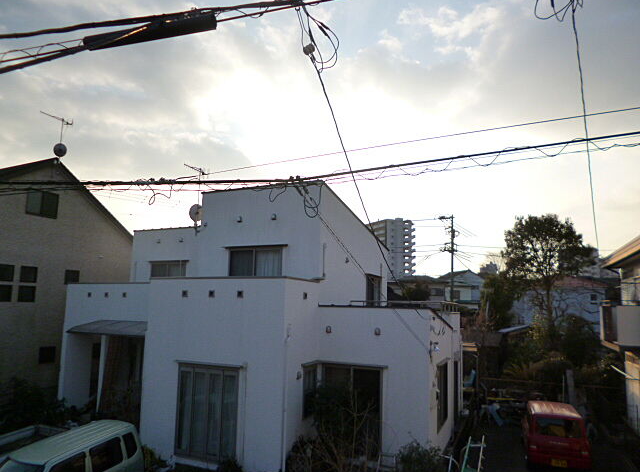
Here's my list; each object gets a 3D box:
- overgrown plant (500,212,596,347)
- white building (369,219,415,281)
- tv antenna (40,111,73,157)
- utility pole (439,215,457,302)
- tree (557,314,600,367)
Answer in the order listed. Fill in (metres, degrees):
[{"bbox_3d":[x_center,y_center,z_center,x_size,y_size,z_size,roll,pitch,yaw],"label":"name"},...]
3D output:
[{"bbox_3d":[12.358,2.879,23.982,4.800,7.900,4.600,-3,-8,27],"label":"overgrown plant"},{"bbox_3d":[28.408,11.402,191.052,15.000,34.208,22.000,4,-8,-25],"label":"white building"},{"bbox_3d":[-9.330,-3.605,15.600,0.550,1.420,1.350,-1,-7,17],"label":"tv antenna"},{"bbox_3d":[13.589,3.888,46.791,1.900,12.331,0.900,1,-7,0],"label":"utility pole"},{"bbox_3d":[11.650,4.927,19.979,2.100,2.800,2.000,-3,-8,30],"label":"tree"}]

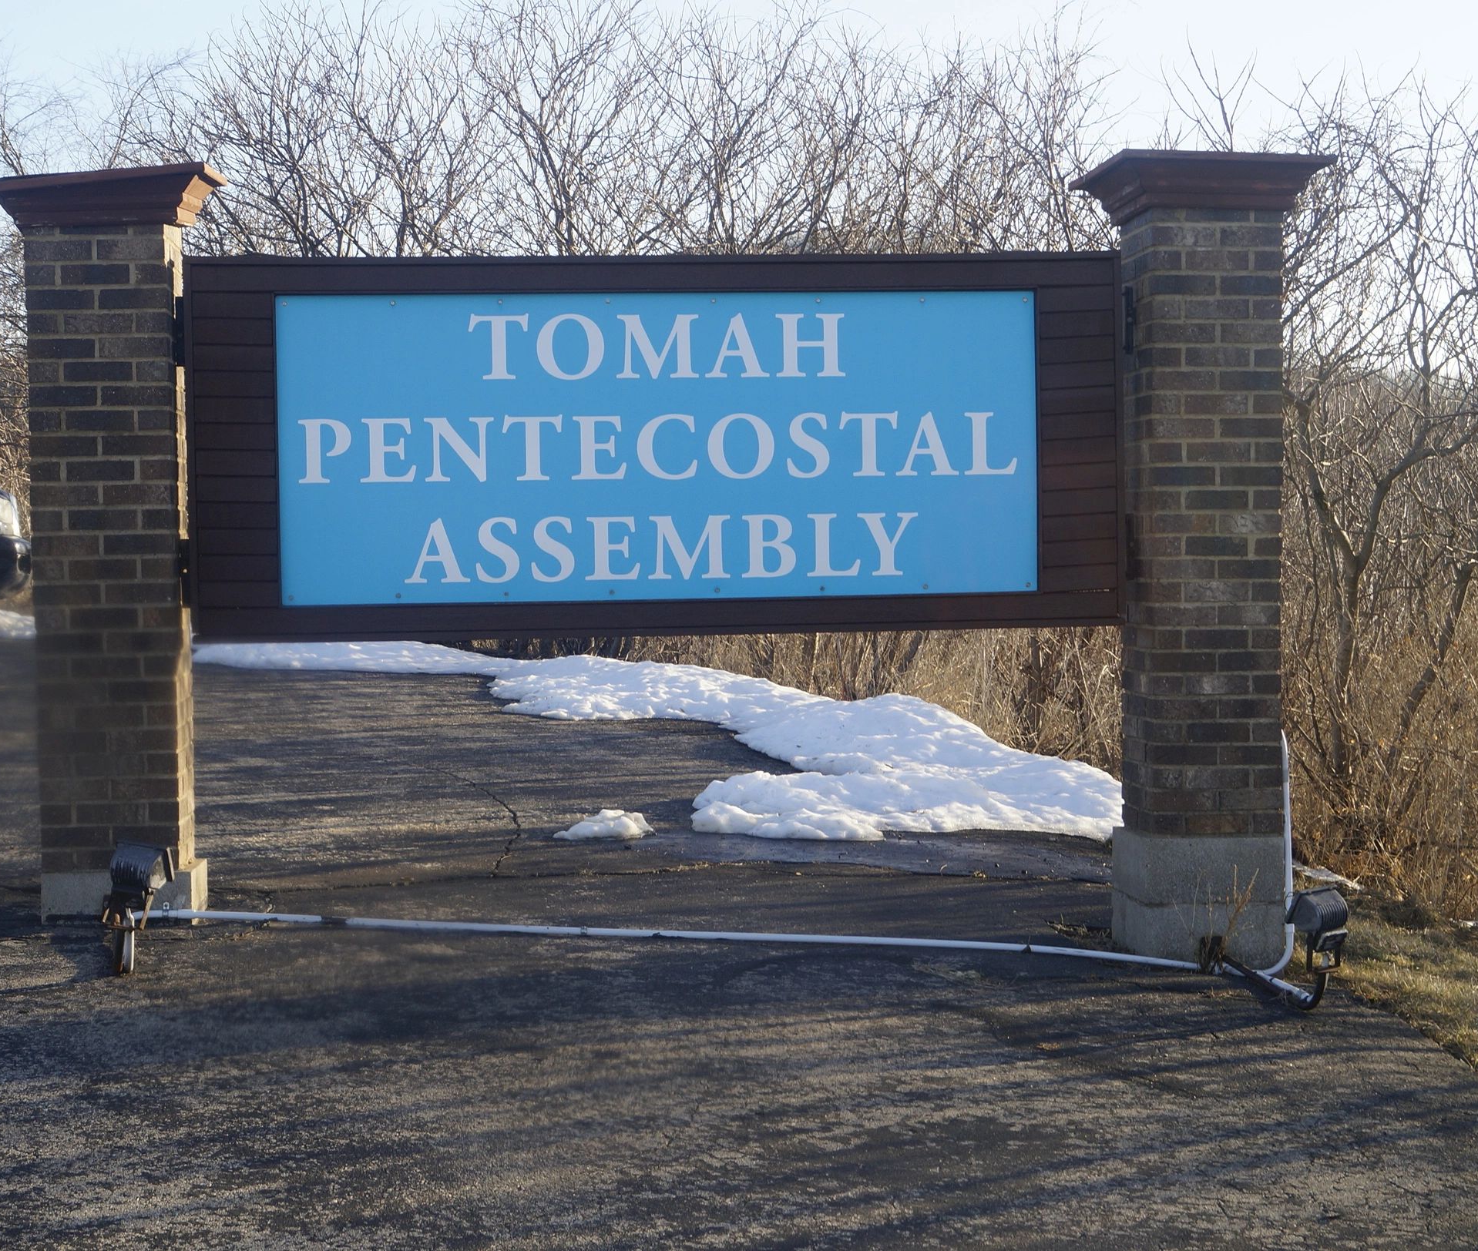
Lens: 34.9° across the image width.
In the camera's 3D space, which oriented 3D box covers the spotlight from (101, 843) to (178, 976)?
[{"bbox_3d":[-1.556,0.731,6.100,0.165,0.335,0.125,0,1,39],"label":"spotlight"}]

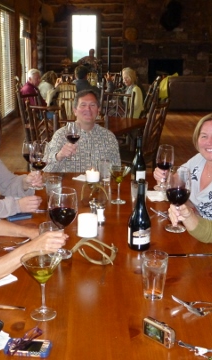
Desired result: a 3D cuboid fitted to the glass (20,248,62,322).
[{"bbox_3d":[-0.189,0.321,1.410,0.121,0.185,0.121,0,15,-1],"label":"glass"}]

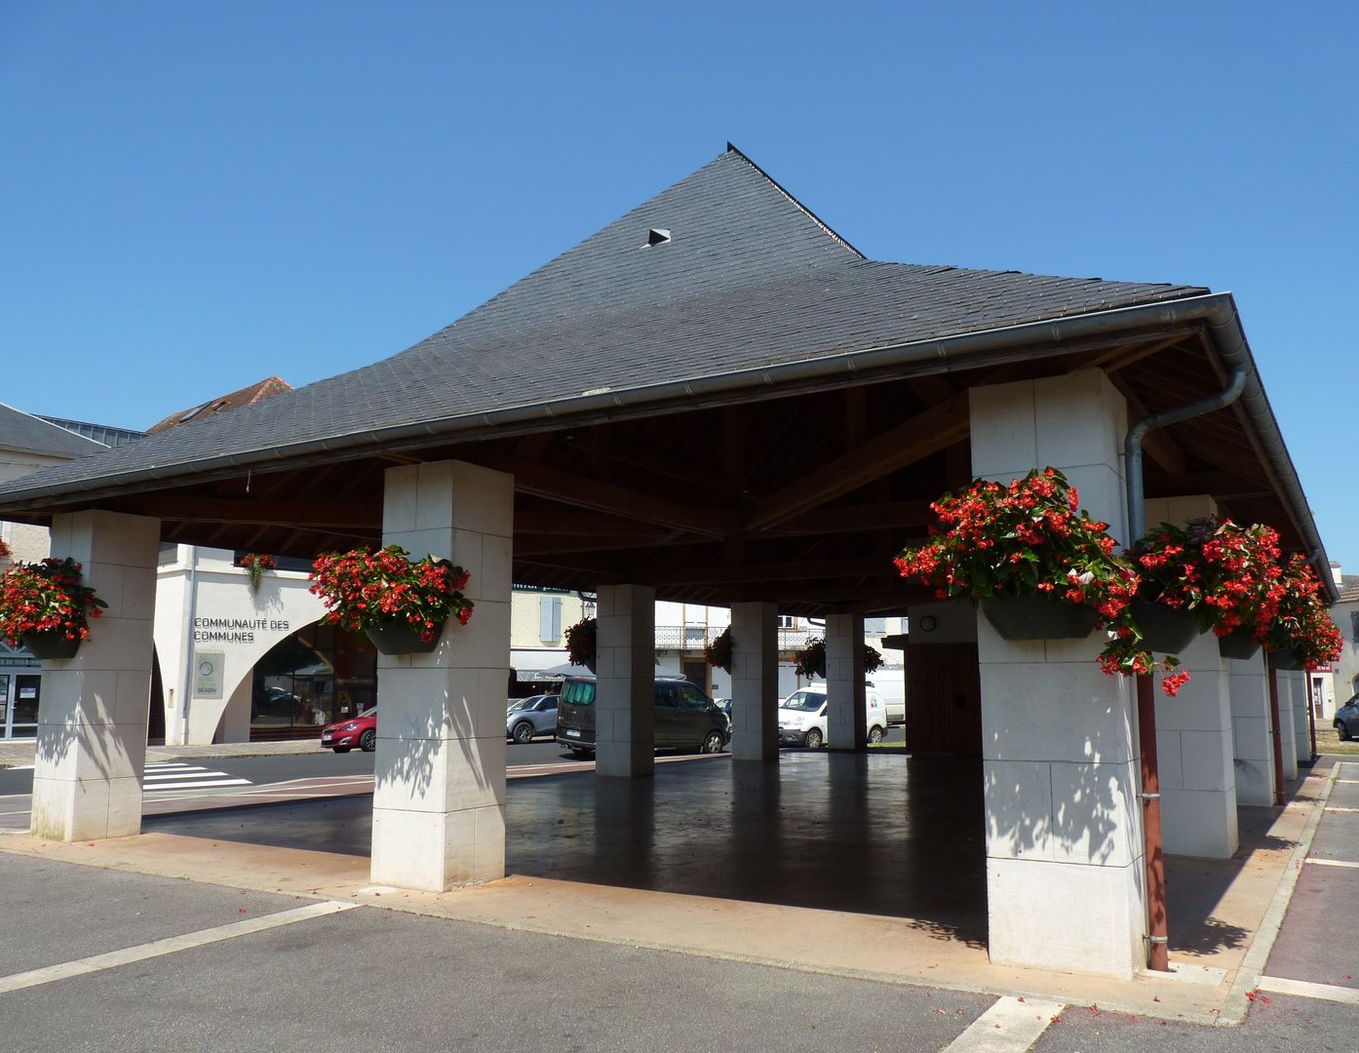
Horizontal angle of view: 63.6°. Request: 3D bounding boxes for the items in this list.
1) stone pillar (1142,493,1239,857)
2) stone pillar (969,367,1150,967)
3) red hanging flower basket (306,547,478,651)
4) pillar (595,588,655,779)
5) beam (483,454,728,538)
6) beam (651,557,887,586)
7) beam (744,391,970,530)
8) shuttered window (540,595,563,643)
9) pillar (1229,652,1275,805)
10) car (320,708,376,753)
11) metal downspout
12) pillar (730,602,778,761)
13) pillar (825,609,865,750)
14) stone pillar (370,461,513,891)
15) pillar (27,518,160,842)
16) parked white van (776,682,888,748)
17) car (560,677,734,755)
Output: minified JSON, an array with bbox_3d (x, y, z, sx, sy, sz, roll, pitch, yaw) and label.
[{"bbox_3d":[5.214,1.536,11.392,0.810,3.570,0.786,-5,-10,31],"label":"stone pillar"},{"bbox_3d":[2.428,0.885,6.969,0.810,3.570,0.786,-5,-10,31],"label":"stone pillar"},{"bbox_3d":[-2.389,0.603,9.060,1.200,0.820,0.720,-5,-10,31],"label":"red hanging flower basket"},{"bbox_3d":[-1.000,2.859,20.465,0.760,3.452,0.755,-5,-10,32],"label":"pillar"},{"bbox_3d":[-0.757,-0.326,11.521,0.181,0.298,5.056,-5,-10,31],"label":"beam"},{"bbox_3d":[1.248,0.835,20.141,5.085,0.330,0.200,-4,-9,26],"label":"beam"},{"bbox_3d":[1.554,-0.510,10.212,0.235,0.298,6.861,2,-8,-13],"label":"beam"},{"bbox_3d":[-4.918,3.572,42.000,0.900,1.680,0.120,6,-10,-37],"label":"shuttered window"},{"bbox_3d":[8.082,2.209,15.966,0.810,3.570,0.786,-5,-10,31],"label":"pillar"},{"bbox_3d":[-8.259,5.809,32.321,4.250,1.460,1.810,8,-11,-41],"label":"car"},{"bbox_3d":[2.925,0.774,6.168,0.722,3.383,0.107,-5,-10,32],"label":"metal downspout"},{"bbox_3d":[1.717,3.492,24.775,0.760,3.461,0.755,-5,-10,32],"label":"pillar"},{"bbox_3d":[4.514,4.193,29.609,0.810,3.570,0.786,-5,-10,31],"label":"pillar"},{"bbox_3d":[-2.065,1.269,9.654,0.810,3.570,0.786,-5,-10,31],"label":"stone pillar"},{"bbox_3d":[-6.363,1.611,11.959,0.760,3.434,0.755,-5,-10,32],"label":"pillar"},{"bbox_3d":[4.596,5.988,34.790,4.380,1.860,1.820,6,-10,-37],"label":"parked white van"},{"bbox_3d":[-0.780,5.315,30.805,4.970,2.080,1.970,7,-11,-39],"label":"car"}]

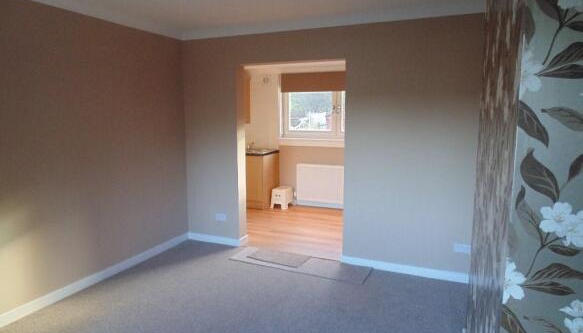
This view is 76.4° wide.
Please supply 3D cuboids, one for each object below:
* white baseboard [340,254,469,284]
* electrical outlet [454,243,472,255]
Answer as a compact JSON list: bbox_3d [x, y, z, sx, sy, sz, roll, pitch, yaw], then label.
[{"bbox_3d":[1.063,0.968,3.507,1.195,0.090,0.020,4,9,23],"label":"white baseboard"},{"bbox_3d":[1.515,0.724,3.276,0.146,0.080,0.012,4,9,23],"label":"electrical outlet"}]

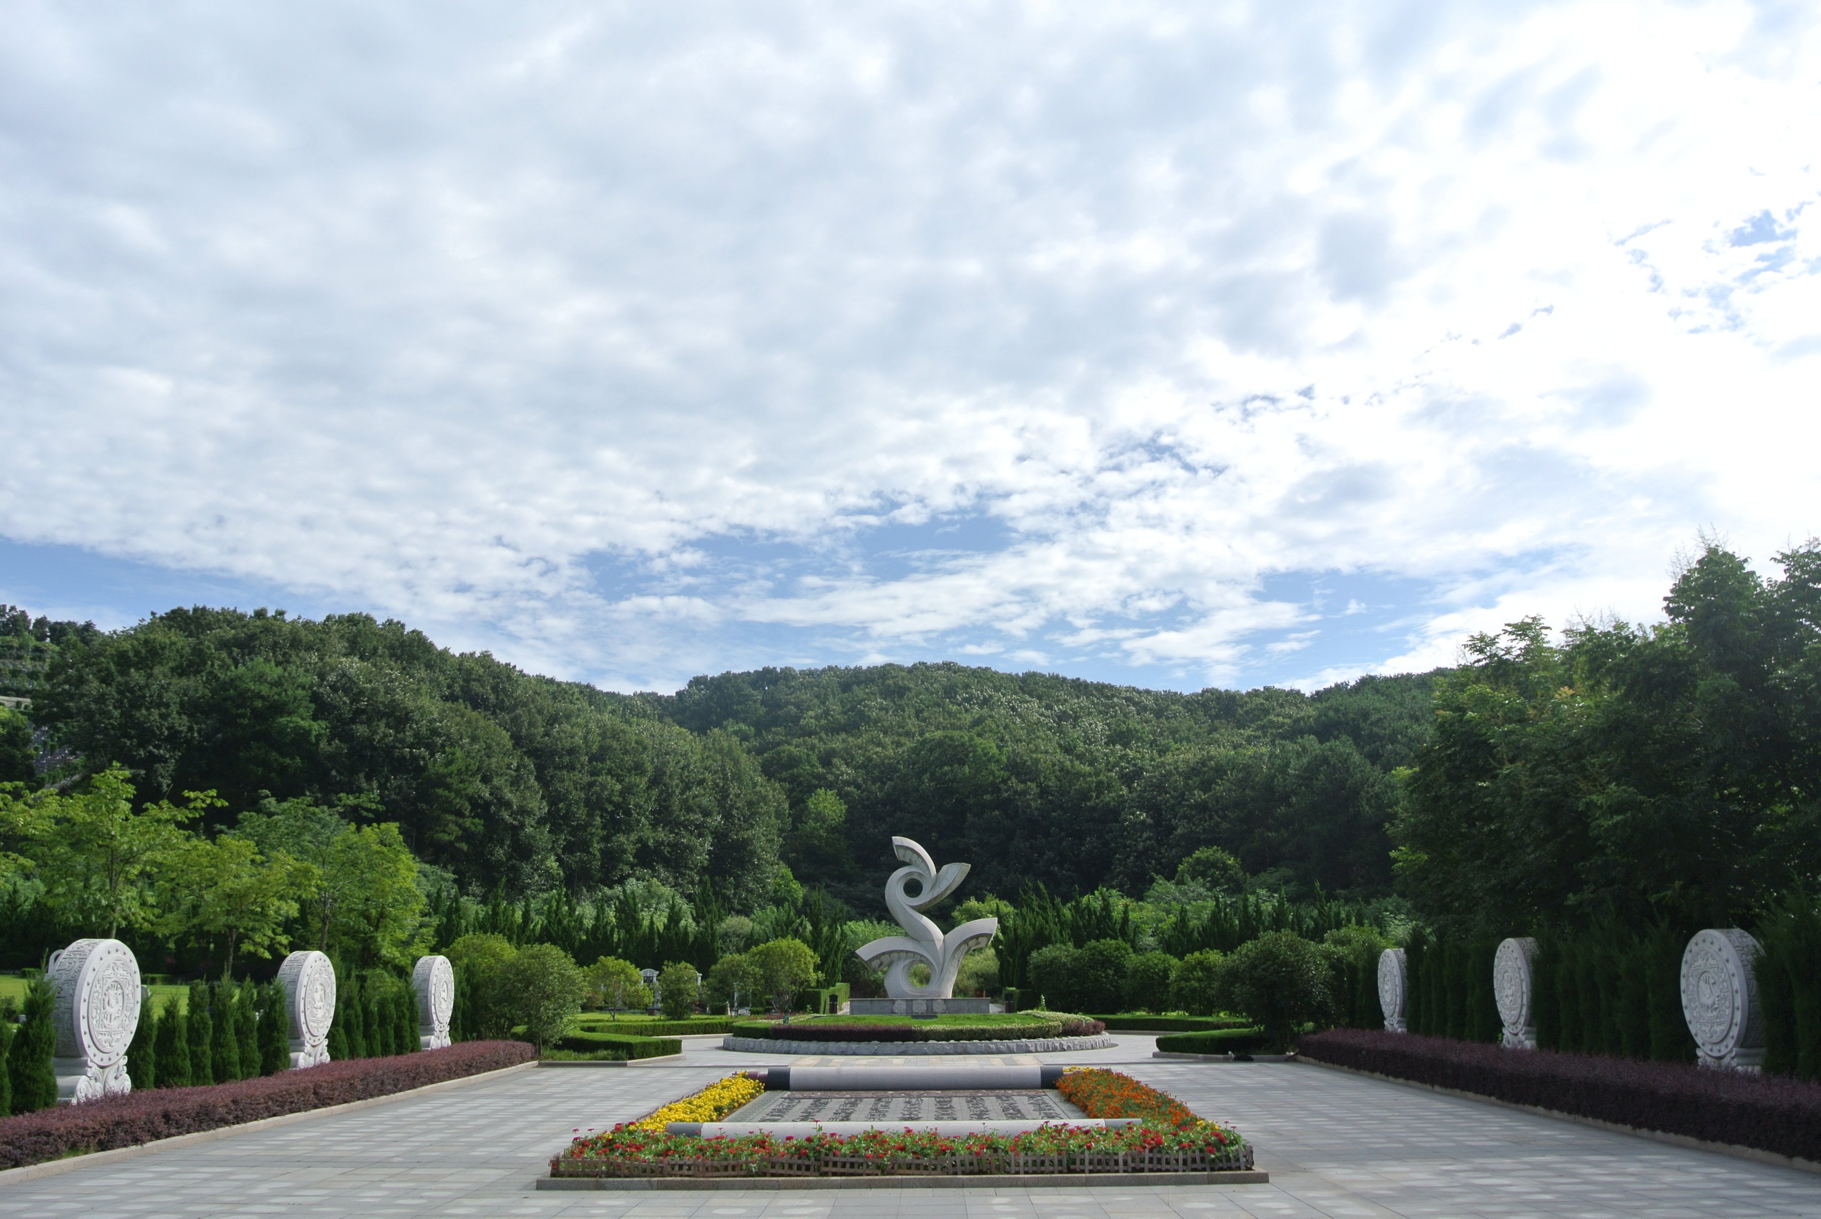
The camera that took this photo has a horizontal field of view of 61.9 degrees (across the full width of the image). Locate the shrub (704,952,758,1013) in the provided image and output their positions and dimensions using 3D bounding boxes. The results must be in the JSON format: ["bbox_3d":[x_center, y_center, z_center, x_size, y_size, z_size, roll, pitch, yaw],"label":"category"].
[{"bbox_3d":[-7.614,15.767,63.885,2.277,2.652,2.227,0,-14,0],"label":"shrub"}]

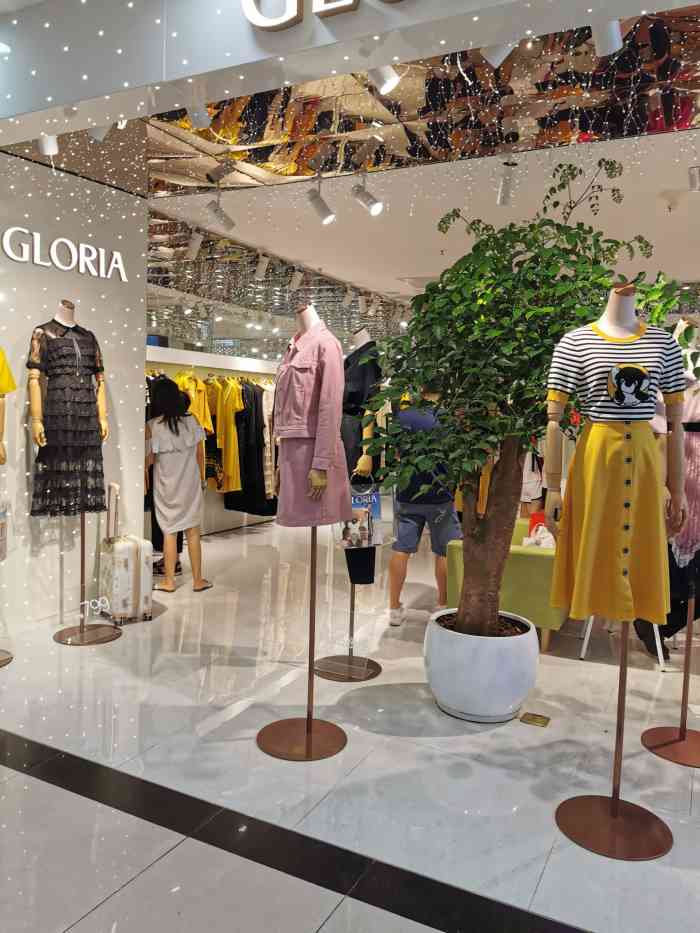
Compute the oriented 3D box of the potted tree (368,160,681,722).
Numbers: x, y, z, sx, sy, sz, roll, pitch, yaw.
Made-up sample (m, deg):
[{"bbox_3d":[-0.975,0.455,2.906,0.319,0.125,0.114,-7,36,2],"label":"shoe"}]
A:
[{"bbox_3d":[0.863,-0.070,3.465,1.480,2.500,1.320,2,5,0],"label":"potted tree"}]

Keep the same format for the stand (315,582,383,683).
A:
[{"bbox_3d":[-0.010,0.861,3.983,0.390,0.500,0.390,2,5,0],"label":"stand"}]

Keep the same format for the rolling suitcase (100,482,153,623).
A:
[{"bbox_3d":[-1.473,0.548,4.853,0.240,0.880,0.350,-1,6,-28],"label":"rolling suitcase"}]

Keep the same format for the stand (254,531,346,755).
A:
[{"bbox_3d":[-0.191,0.721,3.107,0.390,0.920,0.390,2,5,0],"label":"stand"}]

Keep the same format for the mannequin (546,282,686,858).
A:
[{"bbox_3d":[0.925,0.330,2.495,0.485,1.875,0.410,3,5,12],"label":"mannequin"}]

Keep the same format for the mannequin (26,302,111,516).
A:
[{"bbox_3d":[-1.655,-0.324,4.303,0.470,1.230,0.330,-3,7,-45],"label":"mannequin"}]

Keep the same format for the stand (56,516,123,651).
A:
[{"bbox_3d":[-1.574,0.655,4.394,0.390,0.740,0.390,6,6,40],"label":"stand"}]

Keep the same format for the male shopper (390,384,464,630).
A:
[{"bbox_3d":[0.494,0.190,4.964,0.520,1.700,0.360,1,5,-10],"label":"male shopper"}]

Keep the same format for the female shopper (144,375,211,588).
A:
[{"bbox_3d":[-1.275,0.126,5.565,0.480,1.610,0.340,1,5,-8],"label":"female shopper"}]

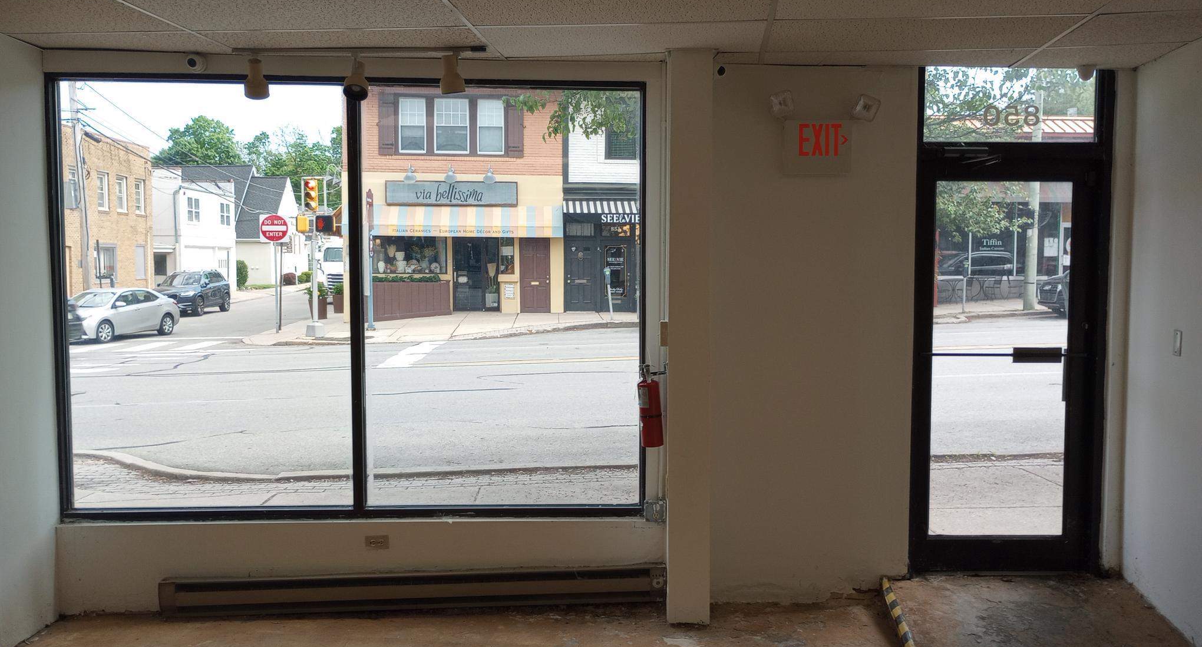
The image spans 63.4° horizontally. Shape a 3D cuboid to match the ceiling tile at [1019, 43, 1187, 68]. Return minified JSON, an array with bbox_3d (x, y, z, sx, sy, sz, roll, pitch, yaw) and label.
[{"bbox_3d":[2.282,-1.246,4.540,0.569,0.020,0.544,1,3,7],"label":"ceiling tile"}]

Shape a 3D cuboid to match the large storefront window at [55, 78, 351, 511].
[{"bbox_3d":[-1.884,-0.119,4.671,1.350,2.060,0.060,0,4,-5],"label":"large storefront window"}]

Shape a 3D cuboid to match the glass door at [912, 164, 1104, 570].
[{"bbox_3d":[2.054,0.236,4.915,0.952,2.053,0.070,0,3,-2],"label":"glass door"}]

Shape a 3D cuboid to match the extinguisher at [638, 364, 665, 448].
[{"bbox_3d":[0.241,0.396,4.666,0.118,0.400,0.108,0,4,0],"label":"extinguisher"}]

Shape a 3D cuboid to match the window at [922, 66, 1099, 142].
[{"bbox_3d":[2.046,-1.098,4.888,0.900,0.400,0.050,0,4,-3],"label":"window"}]

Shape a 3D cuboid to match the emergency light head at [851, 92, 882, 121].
[{"bbox_3d":[1.248,-1.016,4.580,0.095,0.100,0.080,25,12,2],"label":"emergency light head"}]

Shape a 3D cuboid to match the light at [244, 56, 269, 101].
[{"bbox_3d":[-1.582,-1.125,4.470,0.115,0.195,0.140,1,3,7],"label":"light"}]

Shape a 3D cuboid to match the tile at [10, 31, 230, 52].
[{"bbox_3d":[-2.172,-1.260,4.344,0.854,0.020,0.366,1,3,7],"label":"tile"}]

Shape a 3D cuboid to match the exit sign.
[{"bbox_3d":[1.054,-0.855,4.740,0.330,0.258,0.070,0,3,-2],"label":"exit sign"}]

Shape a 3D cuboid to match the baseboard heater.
[{"bbox_3d":[-0.888,1.291,4.745,2.425,0.176,0.072,0,4,-5],"label":"baseboard heater"}]

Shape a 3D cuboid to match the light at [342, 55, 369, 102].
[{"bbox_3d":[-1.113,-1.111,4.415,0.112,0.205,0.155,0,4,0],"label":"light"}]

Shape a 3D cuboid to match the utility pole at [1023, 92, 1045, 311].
[{"bbox_3d":[11.847,-3.324,26.620,0.330,5.940,0.330,1,3,7],"label":"utility pole"}]

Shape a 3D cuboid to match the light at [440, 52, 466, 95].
[{"bbox_3d":[-0.668,-1.131,4.400,0.118,0.190,0.125,0,3,0],"label":"light"}]

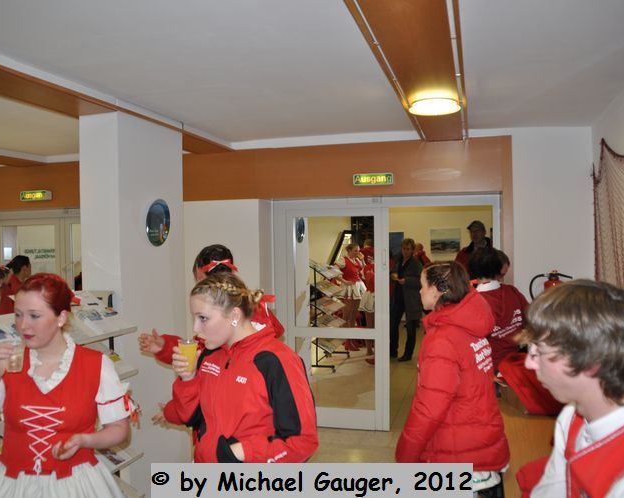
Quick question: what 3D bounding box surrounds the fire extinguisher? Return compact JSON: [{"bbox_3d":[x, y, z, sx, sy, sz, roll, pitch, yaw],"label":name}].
[{"bbox_3d":[1.808,0.425,4.242,0.310,0.530,0.200,0,2,16],"label":"fire extinguisher"}]

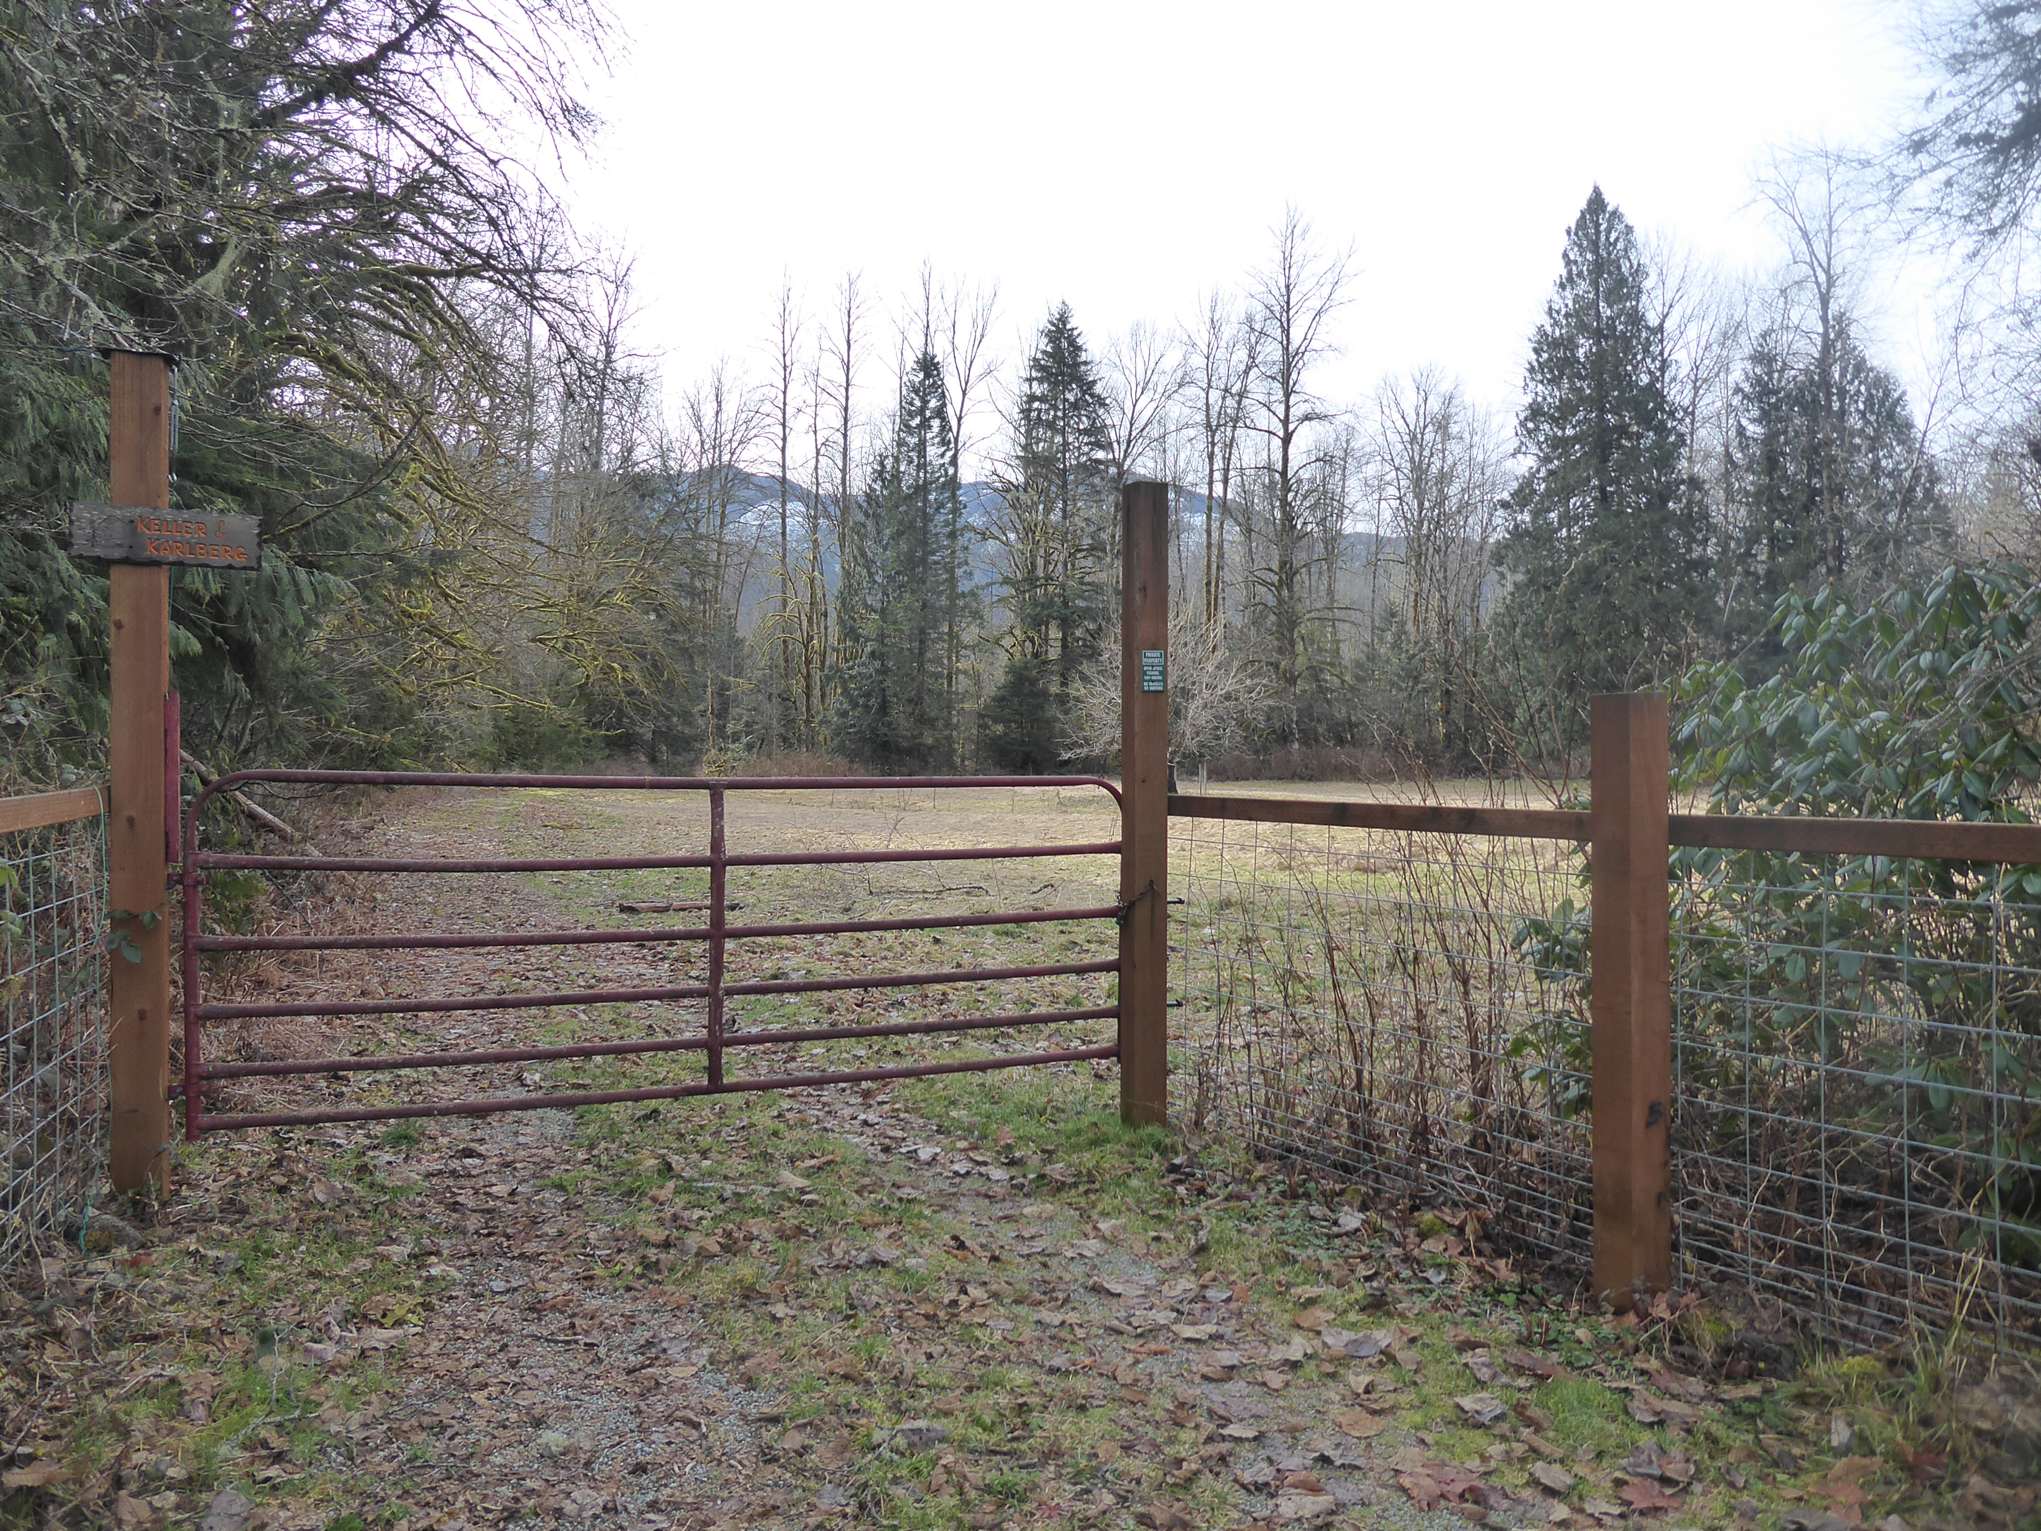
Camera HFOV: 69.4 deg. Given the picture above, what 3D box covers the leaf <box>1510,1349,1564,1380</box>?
[{"bbox_3d":[1.266,1.468,3.617,0.133,0.025,0.121,0,0,0],"label":"leaf"}]

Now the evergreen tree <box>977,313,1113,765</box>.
[{"bbox_3d":[1.471,-12.246,80.000,7.356,25.617,7.356,0,0,0],"label":"evergreen tree"}]

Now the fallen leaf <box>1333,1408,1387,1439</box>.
[{"bbox_3d":[0.759,1.469,3.292,0.118,0.022,0.109,0,0,0],"label":"fallen leaf"}]

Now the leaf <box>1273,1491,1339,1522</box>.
[{"bbox_3d":[0.566,1.469,2.923,0.130,0.022,0.081,0,0,0],"label":"leaf"}]

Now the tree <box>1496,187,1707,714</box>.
[{"bbox_3d":[29.139,-14.289,74.000,10.647,29.459,10.647,0,0,0],"label":"tree"}]

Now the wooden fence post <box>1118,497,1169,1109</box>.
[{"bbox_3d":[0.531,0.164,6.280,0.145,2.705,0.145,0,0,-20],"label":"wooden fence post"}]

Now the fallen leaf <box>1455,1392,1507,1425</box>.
[{"bbox_3d":[1.051,1.466,3.363,0.120,0.028,0.110,0,0,0],"label":"fallen leaf"}]

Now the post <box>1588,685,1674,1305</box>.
[{"bbox_3d":[1.737,0.656,4.200,0.145,1.712,0.145,0,0,-22],"label":"post"}]

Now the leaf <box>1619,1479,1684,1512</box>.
[{"bbox_3d":[1.266,1.466,2.960,0.134,0.027,0.080,0,0,0],"label":"leaf"}]

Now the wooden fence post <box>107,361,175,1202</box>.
[{"bbox_3d":[-2.834,0.031,4.750,0.145,2.695,0.145,0,0,-22],"label":"wooden fence post"}]

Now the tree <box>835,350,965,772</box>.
[{"bbox_3d":[-6.534,-10.991,80.000,7.096,23.107,7.096,0,0,0],"label":"tree"}]

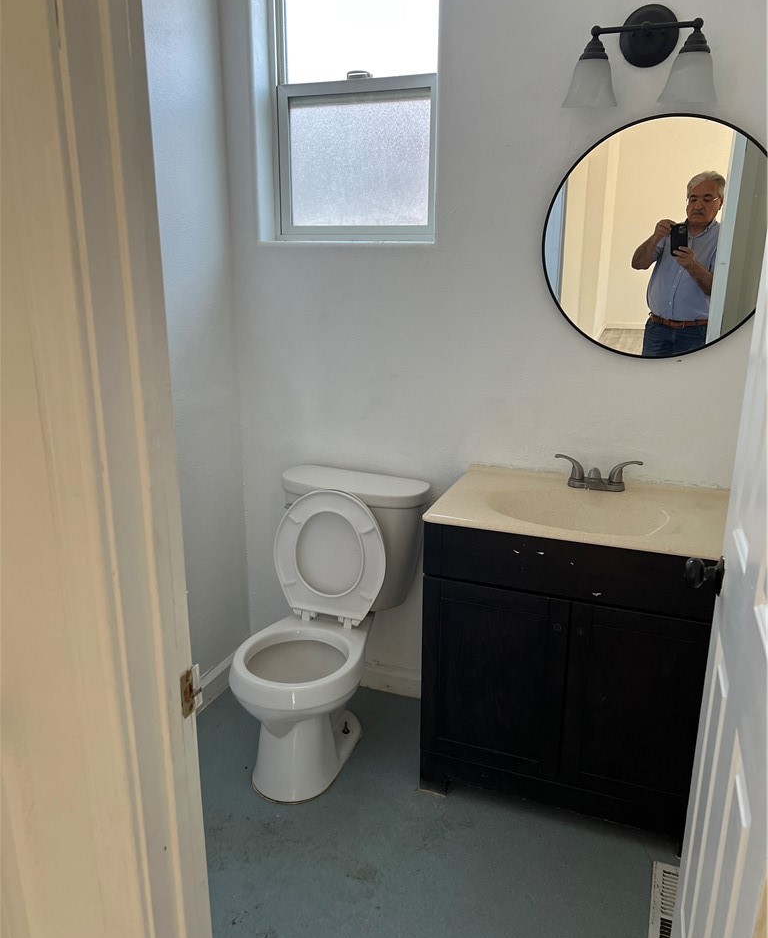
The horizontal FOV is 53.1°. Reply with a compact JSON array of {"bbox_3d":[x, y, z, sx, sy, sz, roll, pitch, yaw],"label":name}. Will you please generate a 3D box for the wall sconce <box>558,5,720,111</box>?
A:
[{"bbox_3d":[0.611,-0.984,1.818,0.356,0.233,0.174,6,18,20],"label":"wall sconce"}]

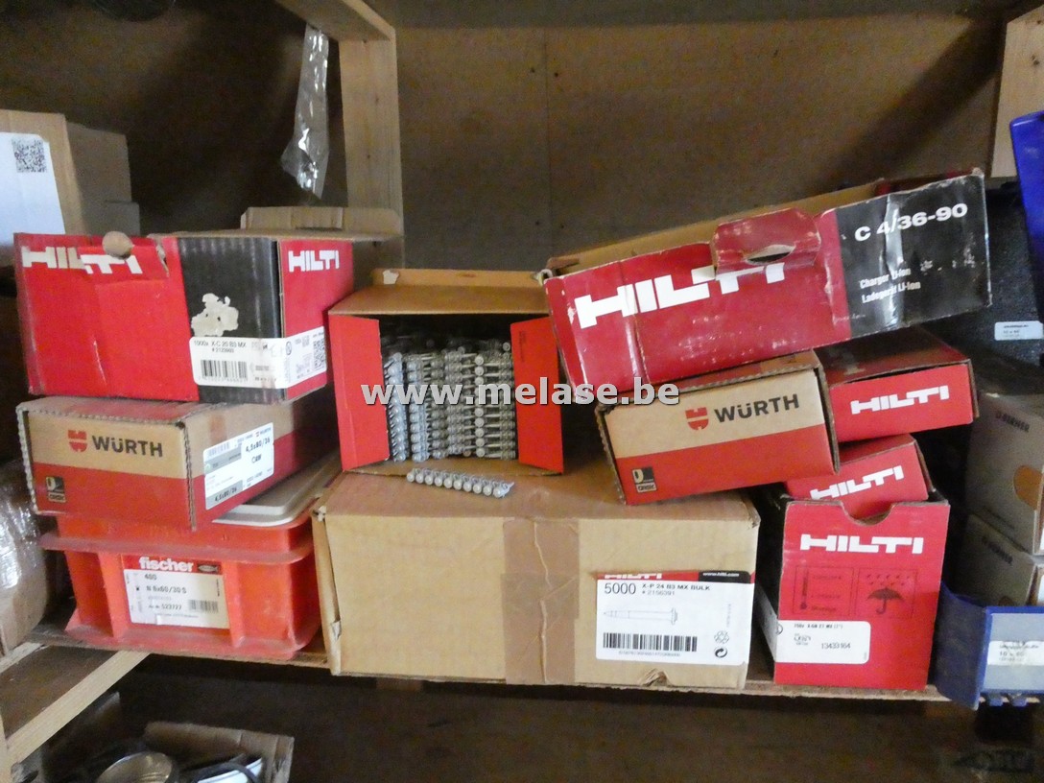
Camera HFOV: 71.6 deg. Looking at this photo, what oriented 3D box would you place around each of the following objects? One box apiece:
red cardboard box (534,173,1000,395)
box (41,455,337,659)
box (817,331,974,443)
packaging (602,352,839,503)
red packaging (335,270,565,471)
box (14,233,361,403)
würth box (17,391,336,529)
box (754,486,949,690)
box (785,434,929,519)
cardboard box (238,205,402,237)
[{"bbox_3d":[0.165,-0.089,0.553,0.278,0.088,0.161,-12,14,6],"label":"red cardboard box"},{"bbox_3d":[-0.244,0.120,0.595,0.200,0.118,0.148,1,14,5],"label":"box"},{"bbox_3d":[0.272,-0.011,0.551,0.087,0.043,0.118,-11,17,15],"label":"box"},{"bbox_3d":[0.140,0.004,0.533,0.134,0.072,0.175,-12,14,16],"label":"packaging"},{"bbox_3d":[-0.051,-0.022,0.587,0.165,0.143,0.122,0,13,1],"label":"red packaging"},{"bbox_3d":[-0.245,-0.063,0.562,0.189,0.109,0.142,2,14,7],"label":"box"},{"bbox_3d":[-0.243,0.031,0.562,0.123,0.071,0.201,4,14,14],"label":"würth box"},{"bbox_3d":[0.231,0.128,0.536,0.102,0.137,0.099,1,14,5],"label":"box"},{"bbox_3d":[0.222,0.052,0.539,0.088,0.043,0.118,-19,13,4],"label":"box"},{"bbox_3d":[-0.207,-0.184,0.777,0.177,0.034,0.059,2,14,7],"label":"cardboard box"}]

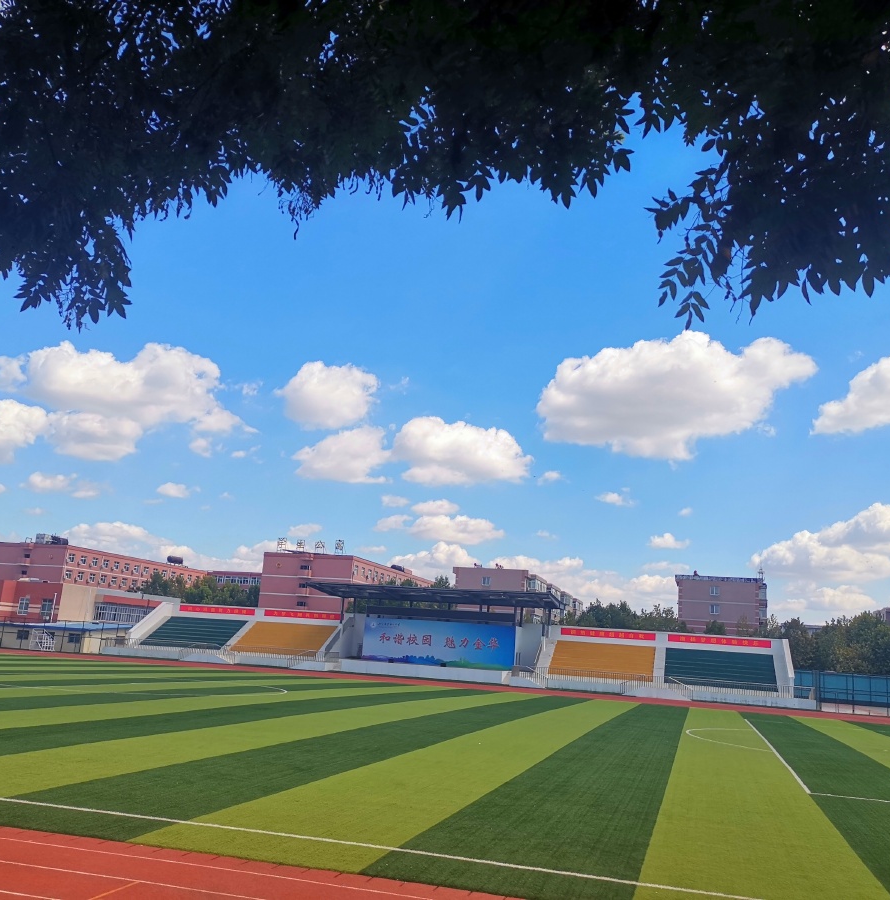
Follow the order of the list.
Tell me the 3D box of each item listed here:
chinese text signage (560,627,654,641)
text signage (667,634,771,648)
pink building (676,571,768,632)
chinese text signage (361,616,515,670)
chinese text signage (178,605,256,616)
[{"bbox_3d":[19.556,22.162,108.084,11.203,0.810,0.060,0,-13,16],"label":"chinese text signage"},{"bbox_3d":[31.825,22.218,104.599,11.435,0.772,0.060,0,-13,16],"label":"text signage"},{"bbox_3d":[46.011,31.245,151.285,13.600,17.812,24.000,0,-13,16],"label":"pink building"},{"bbox_3d":[-0.889,23.549,109.795,19.140,5.098,0.150,0,-13,16],"label":"chinese text signage"},{"bbox_3d":[-30.921,21.823,122.445,11.441,0.754,0.060,0,-13,16],"label":"chinese text signage"}]

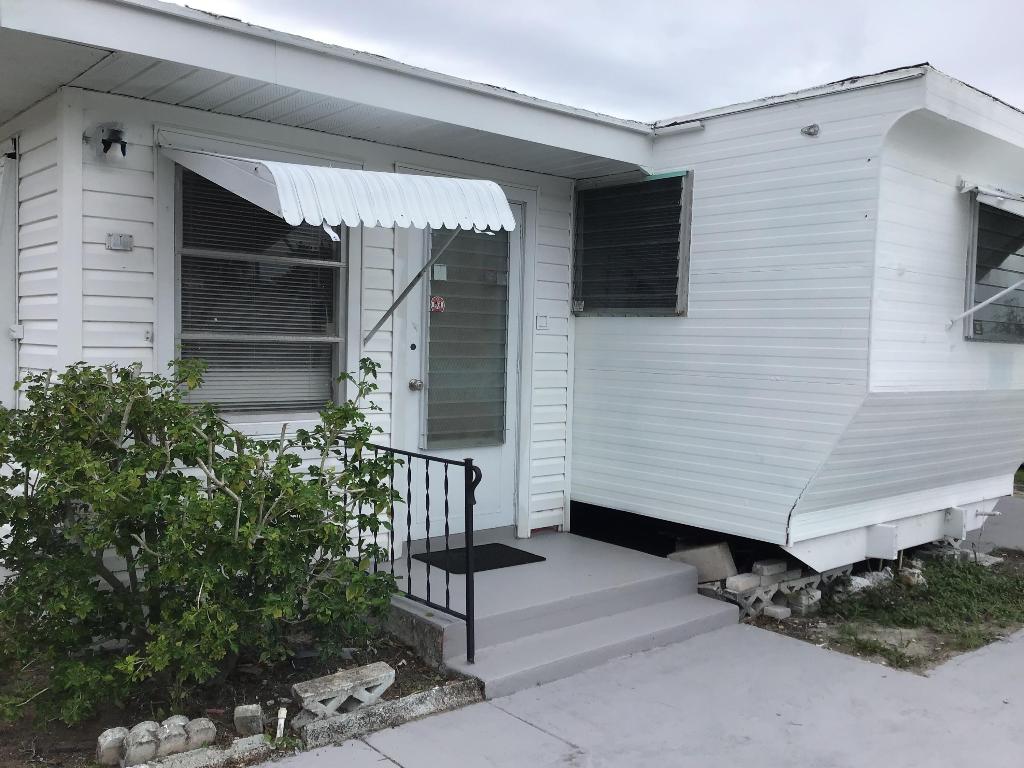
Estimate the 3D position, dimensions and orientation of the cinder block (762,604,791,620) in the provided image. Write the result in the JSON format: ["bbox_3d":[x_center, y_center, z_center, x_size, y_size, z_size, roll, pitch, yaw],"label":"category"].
[{"bbox_3d":[1.514,1.289,5.201,0.125,0.052,0.105,-1,4,-41],"label":"cinder block"}]

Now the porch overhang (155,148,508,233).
[{"bbox_3d":[-0.805,-0.857,4.106,1.098,0.427,1.235,-1,4,-41],"label":"porch overhang"}]

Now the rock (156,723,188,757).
[{"bbox_3d":[-1.215,1.254,3.247,0.105,0.087,0.095,-1,4,-41],"label":"rock"}]

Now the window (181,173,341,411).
[{"bbox_3d":[-1.244,-0.455,4.610,0.933,1.220,0.090,-1,4,-41],"label":"window"}]

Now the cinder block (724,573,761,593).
[{"bbox_3d":[1.303,1.118,5.171,0.205,0.060,0.085,-1,4,-41],"label":"cinder block"}]

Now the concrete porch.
[{"bbox_3d":[0.109,1.155,4.956,1.815,0.253,1.403,-1,4,-41],"label":"concrete porch"}]

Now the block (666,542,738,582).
[{"bbox_3d":[1.105,1.061,5.362,0.096,0.188,0.394,-4,-14,-42],"label":"block"}]

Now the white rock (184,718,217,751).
[{"bbox_3d":[-1.140,1.253,3.310,0.105,0.087,0.095,-1,4,-41],"label":"white rock"}]

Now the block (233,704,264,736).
[{"bbox_3d":[-0.979,1.260,3.442,0.098,0.076,0.095,-1,3,-12],"label":"block"}]

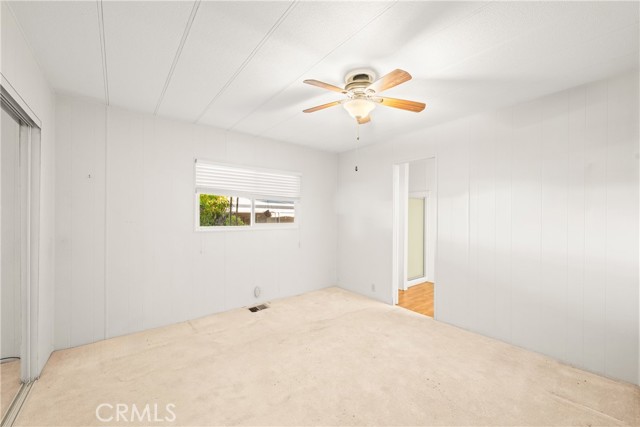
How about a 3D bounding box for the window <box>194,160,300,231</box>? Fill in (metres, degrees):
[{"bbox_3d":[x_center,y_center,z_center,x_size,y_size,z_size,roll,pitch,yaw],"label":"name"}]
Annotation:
[{"bbox_3d":[-0.910,-0.206,3.503,1.542,0.900,0.090,0,-1,-39],"label":"window"}]

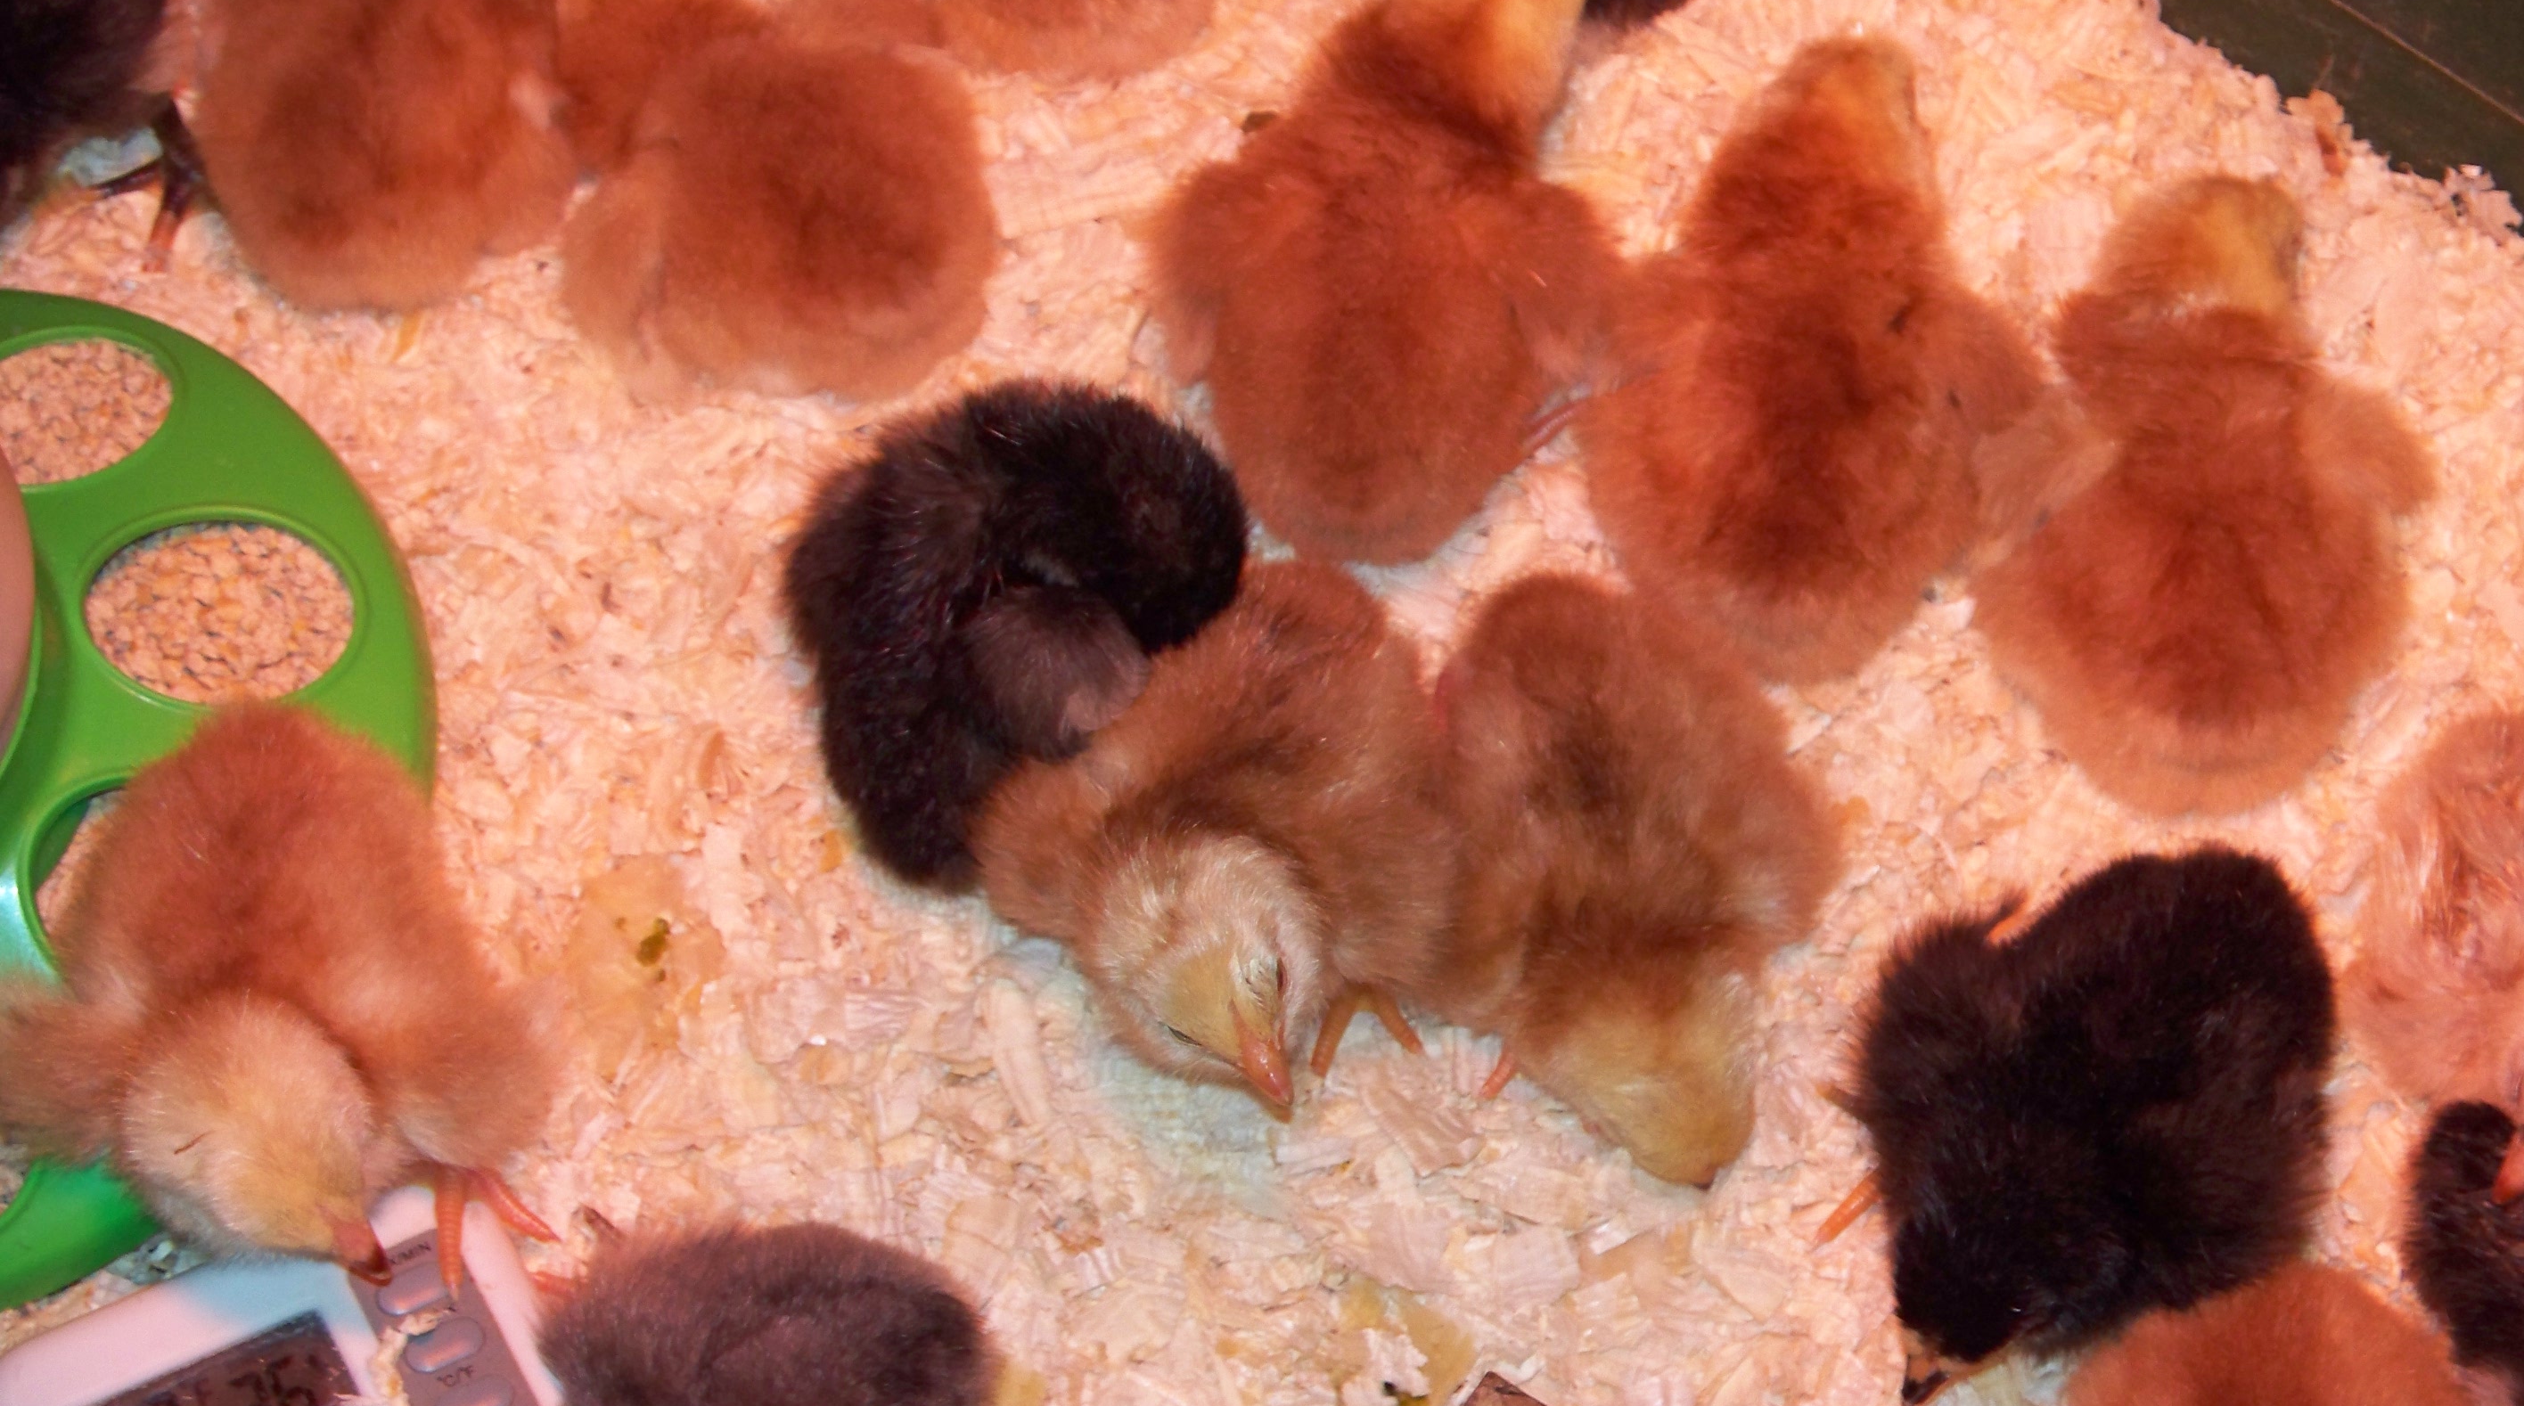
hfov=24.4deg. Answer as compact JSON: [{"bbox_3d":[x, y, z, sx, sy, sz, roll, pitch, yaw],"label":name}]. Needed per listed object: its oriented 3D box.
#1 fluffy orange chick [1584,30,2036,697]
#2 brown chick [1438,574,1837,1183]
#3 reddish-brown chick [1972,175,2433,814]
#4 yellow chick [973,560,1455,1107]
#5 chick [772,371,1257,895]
[{"bbox_3d":[0.077,-0.049,0.822,0.064,0.057,0.096,9,62,7],"label":"fluffy orange chick"},{"bbox_3d":[0.050,0.023,0.784,0.055,0.055,0.085,-8,62,-2],"label":"brown chick"},{"bbox_3d":[0.130,-0.029,0.809,0.063,0.057,0.093,6,62,5],"label":"reddish-brown chick"},{"bbox_3d":[-0.006,0.017,0.786,0.062,0.062,0.075,13,63,9],"label":"yellow chick"},{"bbox_3d":[-0.034,-0.010,0.805,0.063,0.056,0.074,3,62,3],"label":"chick"}]

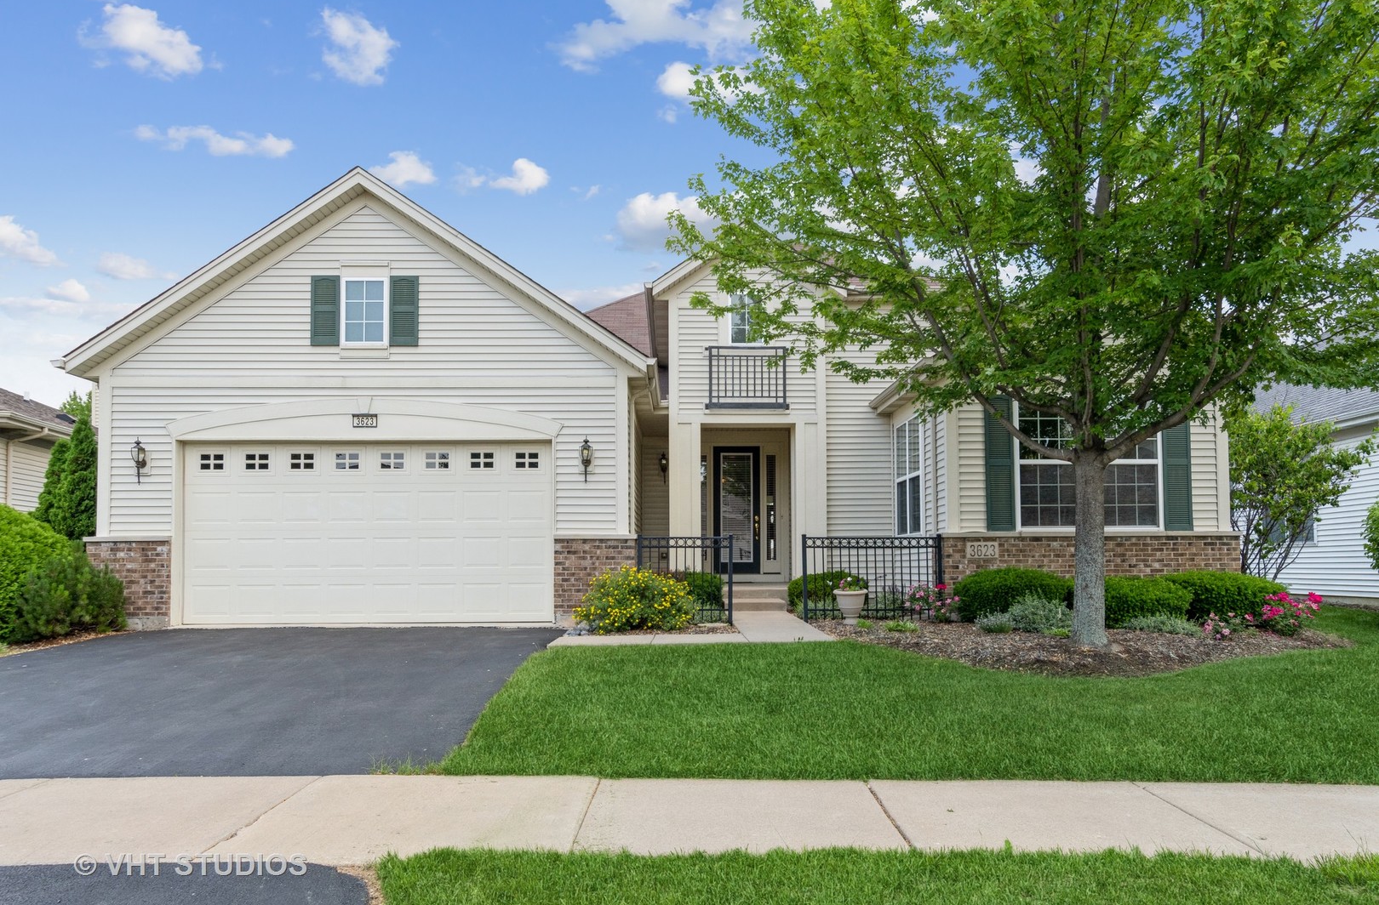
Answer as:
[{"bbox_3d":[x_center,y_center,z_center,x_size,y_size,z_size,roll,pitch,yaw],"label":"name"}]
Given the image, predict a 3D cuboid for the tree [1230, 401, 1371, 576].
[{"bbox_3d":[8.850,0.880,12.500,2.350,3.100,2.250,0,-5,0],"label":"tree"}]

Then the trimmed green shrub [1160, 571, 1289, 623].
[{"bbox_3d":[6.560,1.790,10.350,1.450,0.680,1.200,0,-5,0],"label":"trimmed green shrub"}]

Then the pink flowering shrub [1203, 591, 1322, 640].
[{"bbox_3d":[6.460,1.830,9.500,1.250,0.530,0.800,0,-5,0],"label":"pink flowering shrub"}]

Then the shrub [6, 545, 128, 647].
[{"bbox_3d":[-7.330,1.620,9.950,1.200,1.050,1.150,0,-5,0],"label":"shrub"}]

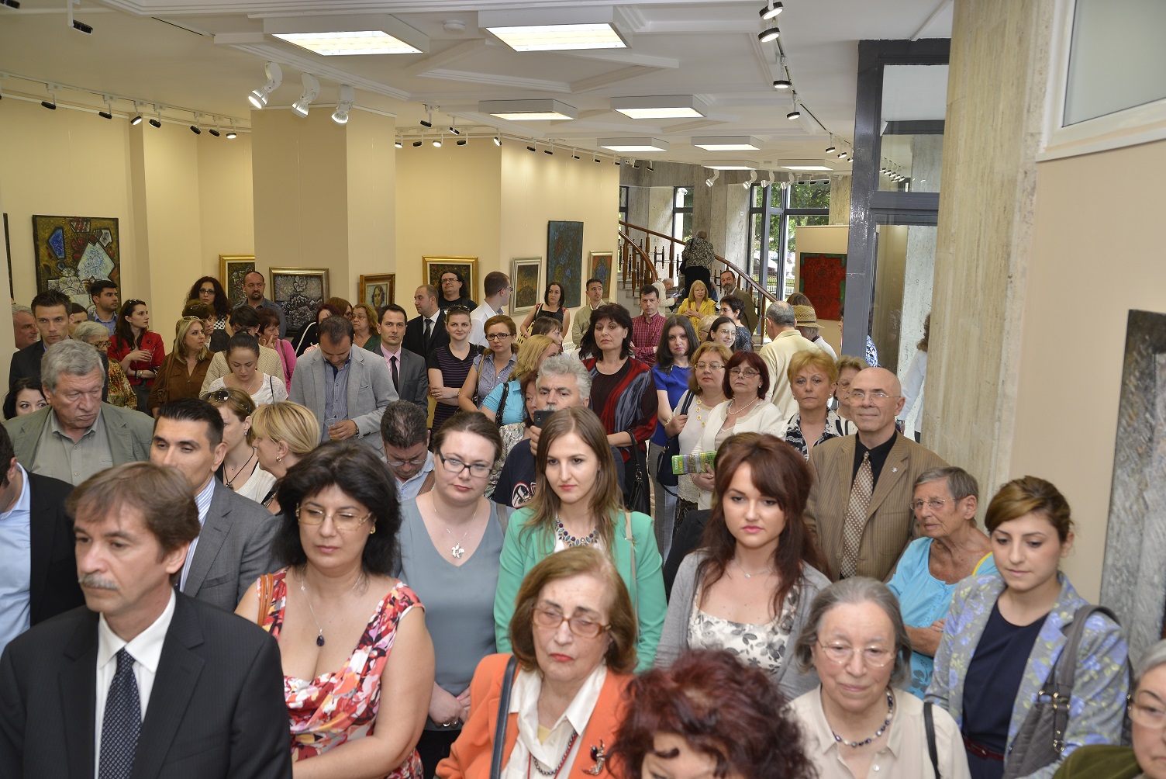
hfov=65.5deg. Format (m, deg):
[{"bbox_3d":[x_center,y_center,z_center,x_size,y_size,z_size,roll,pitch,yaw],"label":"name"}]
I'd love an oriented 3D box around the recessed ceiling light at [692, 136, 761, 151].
[{"bbox_3d":[1.526,-2.584,9.538,0.620,0.085,0.590,5,10,23],"label":"recessed ceiling light"}]

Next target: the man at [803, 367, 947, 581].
[{"bbox_3d":[0.952,0.759,3.244,0.520,1.700,0.340,10,13,42],"label":"man"}]

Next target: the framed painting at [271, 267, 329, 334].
[{"bbox_3d":[-2.399,-0.732,7.681,0.566,0.584,0.060,4,10,15],"label":"framed painting"}]

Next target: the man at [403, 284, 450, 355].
[{"bbox_3d":[-1.231,0.029,7.239,0.500,1.728,0.330,3,9,11],"label":"man"}]

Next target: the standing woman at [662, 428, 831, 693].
[{"bbox_3d":[0.354,0.914,2.127,0.450,1.670,0.300,5,10,22],"label":"standing woman"}]

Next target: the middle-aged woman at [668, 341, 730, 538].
[{"bbox_3d":[0.606,0.563,4.530,0.480,1.612,0.330,3,10,14],"label":"middle-aged woman"}]

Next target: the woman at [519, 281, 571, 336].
[{"bbox_3d":[-0.376,-0.323,9.665,0.480,1.630,0.300,2,10,8],"label":"woman"}]

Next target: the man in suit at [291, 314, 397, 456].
[{"bbox_3d":[-1.215,0.461,4.687,0.560,1.698,0.380,0,9,-5],"label":"man in suit"}]

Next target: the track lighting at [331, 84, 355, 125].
[{"bbox_3d":[-1.687,-1.999,6.365,0.130,0.275,0.190,-5,11,-30],"label":"track lighting"}]

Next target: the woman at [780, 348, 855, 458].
[{"bbox_3d":[1.014,0.612,4.142,0.460,1.620,0.300,6,11,26],"label":"woman"}]

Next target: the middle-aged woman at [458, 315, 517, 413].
[{"bbox_3d":[-0.533,0.366,5.532,0.460,1.638,0.320,1,9,-3],"label":"middle-aged woman"}]

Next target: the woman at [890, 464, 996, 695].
[{"bbox_3d":[1.038,0.944,2.718,0.470,1.460,0.340,7,11,33],"label":"woman"}]

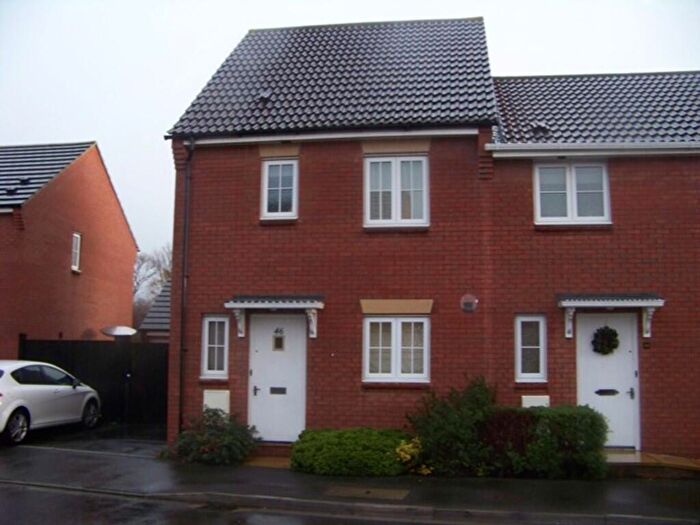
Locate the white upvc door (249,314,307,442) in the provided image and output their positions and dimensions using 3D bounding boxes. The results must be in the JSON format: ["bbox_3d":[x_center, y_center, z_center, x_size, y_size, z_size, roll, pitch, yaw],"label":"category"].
[{"bbox_3d":[-1.147,1.833,11.554,0.949,2.035,0.090,-1,-7,9],"label":"white upvc door"}]

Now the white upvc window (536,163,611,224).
[{"bbox_3d":[3.408,-1.048,11.164,1.165,0.975,0.110,-1,-7,9],"label":"white upvc window"}]

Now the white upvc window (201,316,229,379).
[{"bbox_3d":[-2.179,1.384,11.752,0.463,1.004,0.110,-1,-7,9],"label":"white upvc window"}]

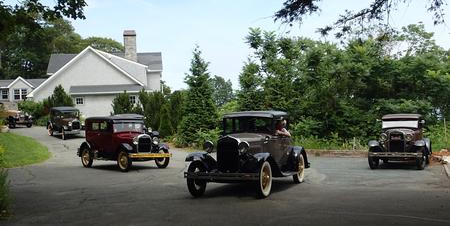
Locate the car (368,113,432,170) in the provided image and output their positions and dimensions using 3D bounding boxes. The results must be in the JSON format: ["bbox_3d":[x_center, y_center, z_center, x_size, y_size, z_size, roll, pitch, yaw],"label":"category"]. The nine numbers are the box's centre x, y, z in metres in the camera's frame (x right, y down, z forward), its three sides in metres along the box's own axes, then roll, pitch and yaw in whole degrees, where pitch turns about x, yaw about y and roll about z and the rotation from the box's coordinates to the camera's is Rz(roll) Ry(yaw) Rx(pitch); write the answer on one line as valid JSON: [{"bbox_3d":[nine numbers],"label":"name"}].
[{"bbox_3d":[6.186,0.961,15.866,1.680,1.760,3.980,-1,-2,28],"label":"car"}]

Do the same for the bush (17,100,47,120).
[{"bbox_3d":[-16.070,-0.084,38.000,2.400,2.087,2.100,0,-2,0],"label":"bush"}]

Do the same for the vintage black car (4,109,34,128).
[{"bbox_3d":[-19.560,0.607,42.499,1.700,1.780,3.900,-1,0,-43],"label":"vintage black car"}]

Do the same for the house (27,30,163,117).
[{"bbox_3d":[-12.567,-3.302,45.021,11.600,9.600,11.000,-1,0,0],"label":"house"}]

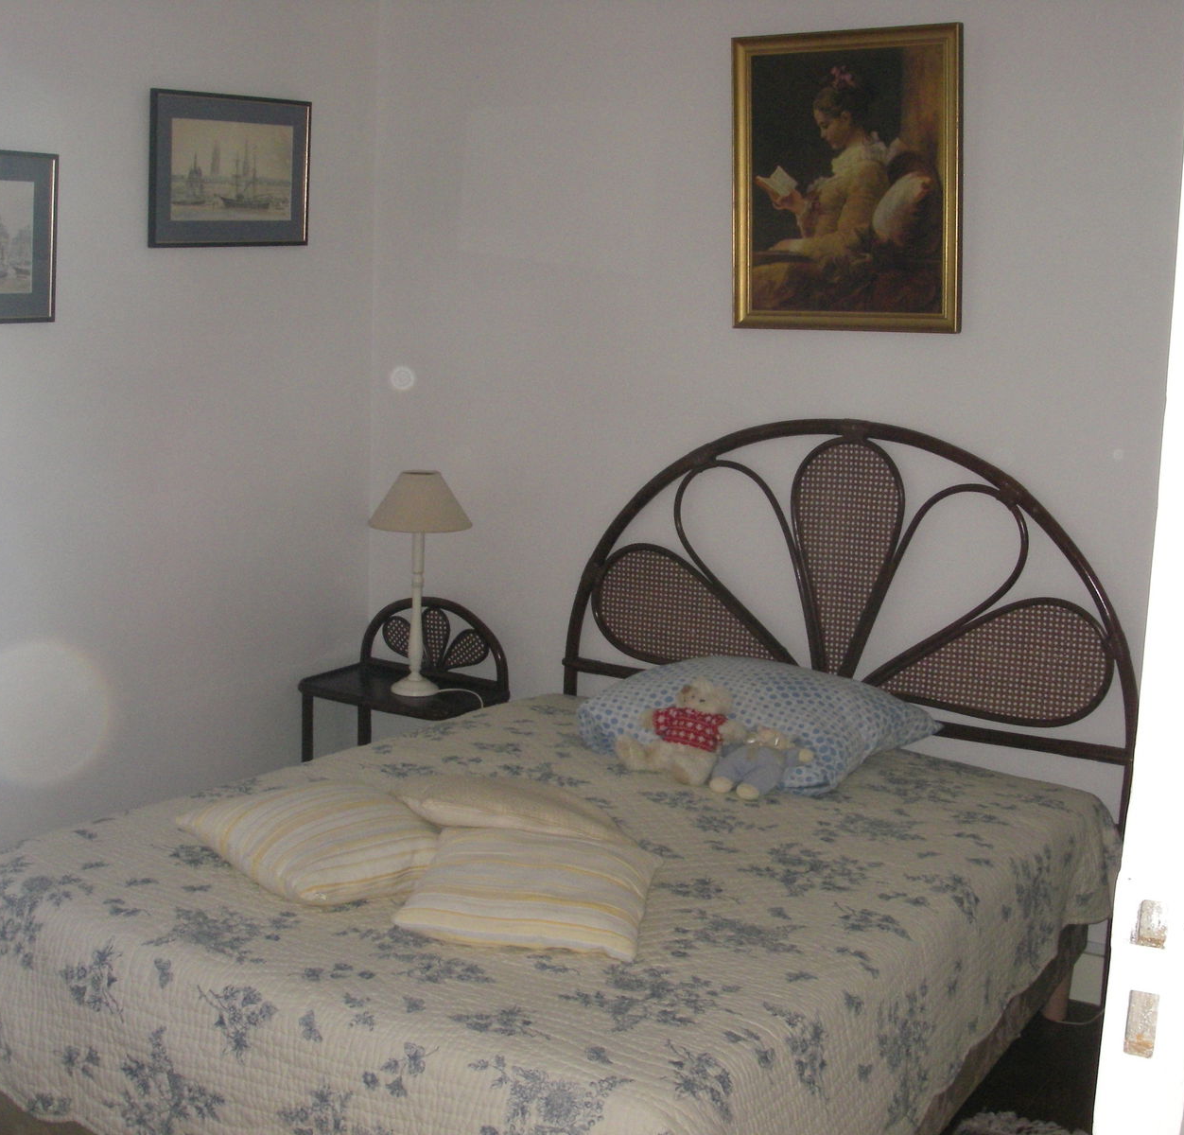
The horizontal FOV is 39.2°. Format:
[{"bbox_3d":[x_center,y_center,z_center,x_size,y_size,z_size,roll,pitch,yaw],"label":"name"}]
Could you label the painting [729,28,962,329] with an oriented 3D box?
[{"bbox_3d":[0.573,-0.874,3.788,0.557,0.665,0.040,6,15,31],"label":"painting"}]

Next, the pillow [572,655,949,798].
[{"bbox_3d":[0.360,0.340,3.833,0.690,0.180,0.470,8,21,30],"label":"pillow"}]

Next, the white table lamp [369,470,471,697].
[{"bbox_3d":[-0.465,0.040,4.417,0.272,0.600,0.272,1,11,0],"label":"white table lamp"}]

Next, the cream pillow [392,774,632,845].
[{"bbox_3d":[-0.130,0.474,3.261,0.470,0.125,0.380,8,8,30],"label":"cream pillow"}]

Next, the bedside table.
[{"bbox_3d":[-0.510,0.465,4.478,0.495,0.730,0.330,8,13,30],"label":"bedside table"}]

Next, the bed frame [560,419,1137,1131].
[{"bbox_3d":[0.066,0.434,3.197,1.480,1.302,1.945,8,13,30],"label":"bed frame"}]

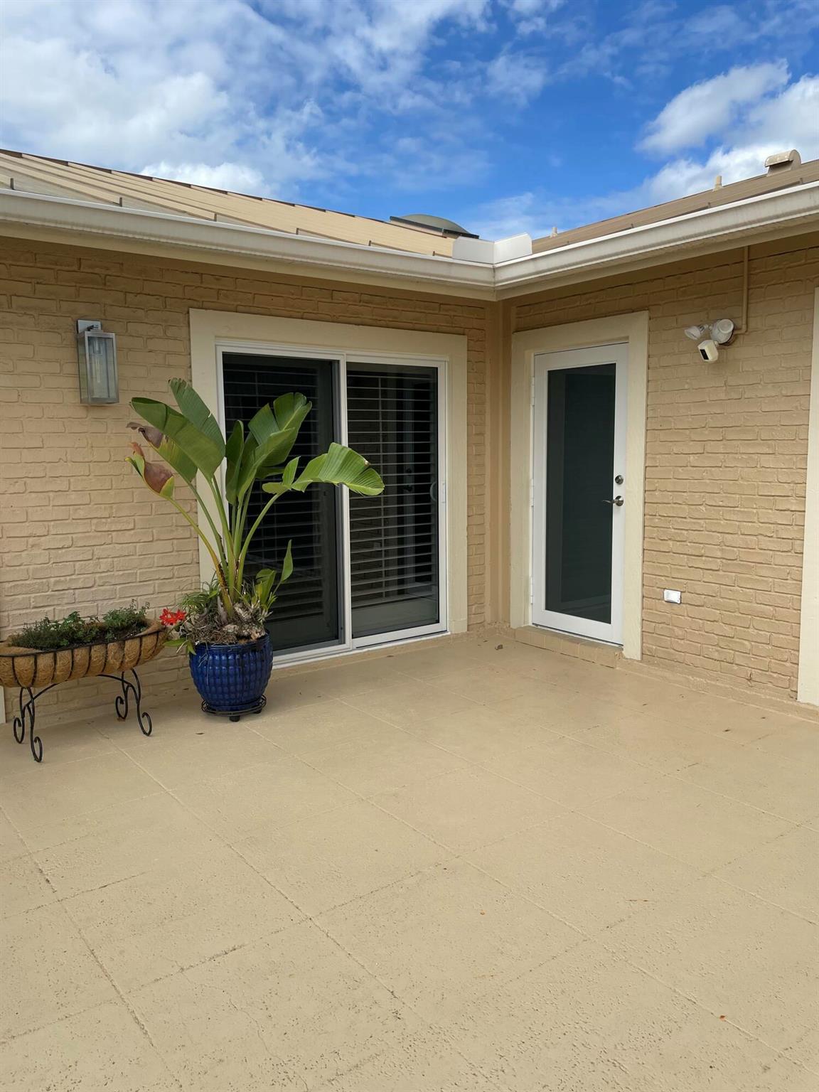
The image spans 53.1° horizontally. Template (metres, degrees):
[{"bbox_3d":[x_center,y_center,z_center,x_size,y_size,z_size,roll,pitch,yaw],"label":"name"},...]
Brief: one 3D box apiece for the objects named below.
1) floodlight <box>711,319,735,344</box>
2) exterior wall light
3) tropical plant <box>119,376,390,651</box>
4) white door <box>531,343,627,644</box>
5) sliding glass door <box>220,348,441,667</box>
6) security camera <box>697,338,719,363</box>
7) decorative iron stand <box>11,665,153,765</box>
[{"bbox_3d":[1.770,-1.209,4.632,0.125,0.140,0.125,5,9,40],"label":"floodlight"},{"bbox_3d":[-1.674,-0.988,4.401,0.157,0.450,0.165,-6,8,-38],"label":"exterior wall light"},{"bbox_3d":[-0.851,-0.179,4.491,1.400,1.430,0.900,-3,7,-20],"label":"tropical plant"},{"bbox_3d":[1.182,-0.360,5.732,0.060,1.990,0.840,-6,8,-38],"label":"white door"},{"bbox_3d":[-0.447,-0.277,5.600,1.830,2.030,0.100,-6,8,-38],"label":"sliding glass door"},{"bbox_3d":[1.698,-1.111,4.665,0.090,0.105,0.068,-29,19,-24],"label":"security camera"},{"bbox_3d":[-1.673,0.829,4.205,0.580,0.330,0.420,-6,8,-38],"label":"decorative iron stand"}]

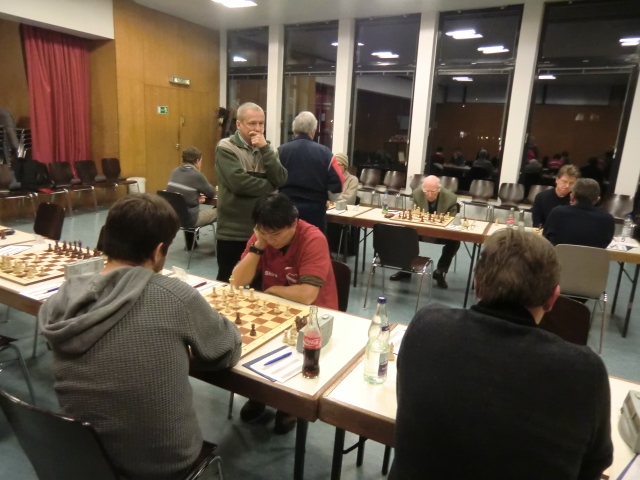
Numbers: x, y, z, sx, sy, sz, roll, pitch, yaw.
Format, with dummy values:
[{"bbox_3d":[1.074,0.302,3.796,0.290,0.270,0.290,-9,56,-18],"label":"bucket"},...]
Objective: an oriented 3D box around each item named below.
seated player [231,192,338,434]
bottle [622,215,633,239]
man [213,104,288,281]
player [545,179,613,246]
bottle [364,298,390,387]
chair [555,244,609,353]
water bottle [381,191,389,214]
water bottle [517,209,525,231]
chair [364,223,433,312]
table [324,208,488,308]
[{"bbox_3d":[-0.168,0.360,2.526,0.540,1.220,0.700,9,14,24],"label":"seated player"},{"bbox_3d":[2.941,-0.126,4.215,0.080,0.230,0.080,9,14,24],"label":"bottle"},{"bbox_3d":[-0.497,-0.078,3.130,0.530,1.710,0.380,-4,15,-25],"label":"man"},{"bbox_3d":[1.965,0.147,3.606,0.530,1.290,0.760,8,14,19],"label":"player"},{"bbox_3d":[0.194,0.327,1.437,0.077,0.289,0.077,9,15,26],"label":"bottle"},{"bbox_3d":[2.076,0.425,3.655,0.490,0.820,0.540,9,14,24],"label":"chair"},{"bbox_3d":[0.710,-0.409,4.800,0.067,0.240,0.067,9,15,26],"label":"water bottle"},{"bbox_3d":[1.911,-0.179,4.194,0.066,0.240,0.066,9,14,24],"label":"water bottle"},{"bbox_3d":[0.755,0.231,4.091,0.470,0.790,0.500,9,14,23],"label":"chair"},{"bbox_3d":[0.902,0.139,4.818,1.645,0.752,0.697,9,14,24],"label":"table"}]

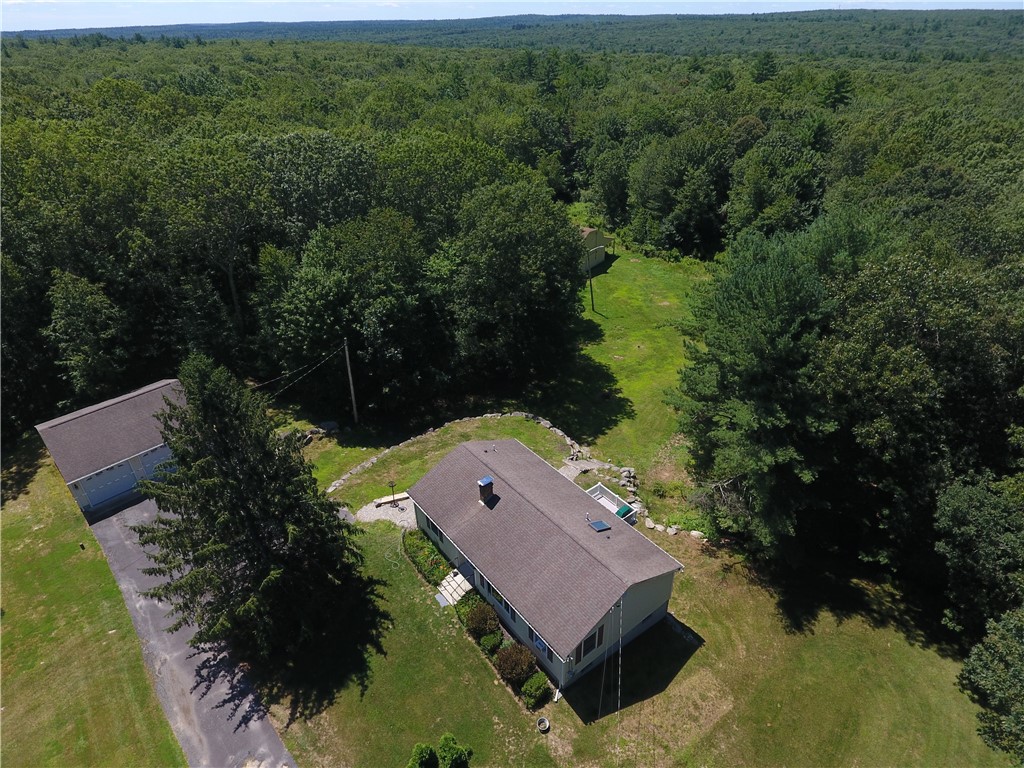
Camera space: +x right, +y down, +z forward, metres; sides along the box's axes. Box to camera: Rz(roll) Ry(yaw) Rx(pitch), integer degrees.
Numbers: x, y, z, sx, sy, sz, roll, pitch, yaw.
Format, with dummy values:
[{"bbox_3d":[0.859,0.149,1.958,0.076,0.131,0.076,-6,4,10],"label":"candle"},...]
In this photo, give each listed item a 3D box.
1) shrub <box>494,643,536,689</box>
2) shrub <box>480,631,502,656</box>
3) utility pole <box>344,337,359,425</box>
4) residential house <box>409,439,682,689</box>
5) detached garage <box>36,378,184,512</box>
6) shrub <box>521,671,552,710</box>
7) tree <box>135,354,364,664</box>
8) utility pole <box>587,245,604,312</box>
[{"bbox_3d":[0.179,14.380,30.300,2.030,1.750,2.030,-1,31,1],"label":"shrub"},{"bbox_3d":[-1.085,13.910,31.680,1.180,1.170,1.180,-1,31,1],"label":"shrub"},{"bbox_3d":[-13.037,-0.130,47.976,0.320,8.136,0.320,1,31,-2],"label":"utility pole"},{"bbox_3d":[1.366,9.273,35.899,8.823,5.700,15.000,-23,37,-31],"label":"residential house"},{"bbox_3d":[-28.869,3.377,44.050,9.550,4.533,9.119,27,41,38],"label":"detached garage"},{"bbox_3d":[1.175,15.100,29.450,1.450,1.400,1.450,-1,31,1],"label":"shrub"},{"bbox_3d":[-13.166,5.997,29.568,10.800,16.800,11.000,-23,37,-31],"label":"tree"},{"bbox_3d":[10.133,-12.165,69.073,2.100,7.876,0.350,-8,31,4],"label":"utility pole"}]

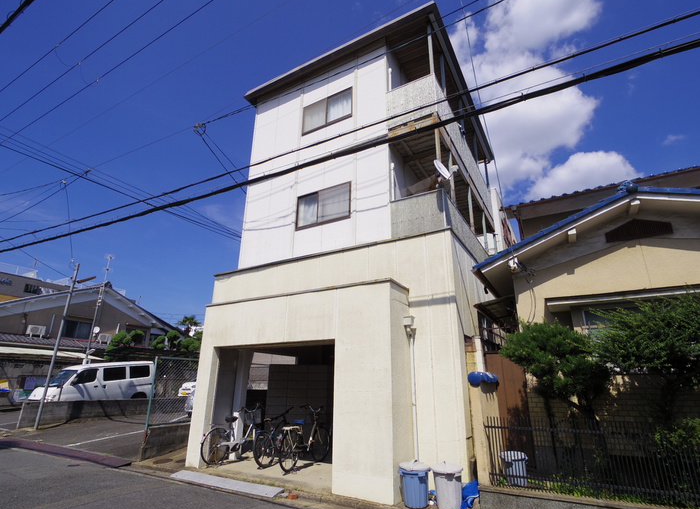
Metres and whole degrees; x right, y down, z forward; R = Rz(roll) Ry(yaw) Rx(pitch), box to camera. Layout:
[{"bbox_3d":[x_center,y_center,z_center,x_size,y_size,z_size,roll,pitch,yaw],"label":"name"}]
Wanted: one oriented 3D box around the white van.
[{"bbox_3d":[-10.319,5.442,13.997,1.670,1.900,4.100,-10,-18,27],"label":"white van"}]

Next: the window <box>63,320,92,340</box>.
[{"bbox_3d":[-17.663,4.904,22.300,0.100,1.050,1.700,-7,-20,21],"label":"window"}]

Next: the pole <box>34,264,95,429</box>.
[{"bbox_3d":[-9.517,2.880,11.589,1.400,5.420,0.220,-10,-22,29],"label":"pole"}]

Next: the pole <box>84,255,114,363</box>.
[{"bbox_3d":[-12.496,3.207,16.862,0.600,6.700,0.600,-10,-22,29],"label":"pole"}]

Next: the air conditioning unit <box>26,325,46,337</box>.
[{"bbox_3d":[-18.408,4.495,20.200,0.290,0.570,0.780,-7,-20,21],"label":"air conditioning unit"}]

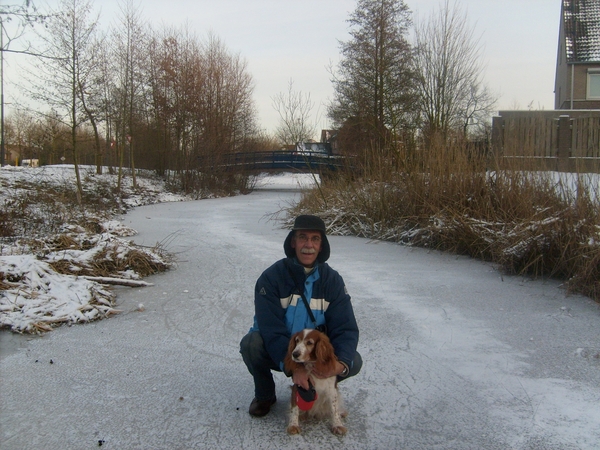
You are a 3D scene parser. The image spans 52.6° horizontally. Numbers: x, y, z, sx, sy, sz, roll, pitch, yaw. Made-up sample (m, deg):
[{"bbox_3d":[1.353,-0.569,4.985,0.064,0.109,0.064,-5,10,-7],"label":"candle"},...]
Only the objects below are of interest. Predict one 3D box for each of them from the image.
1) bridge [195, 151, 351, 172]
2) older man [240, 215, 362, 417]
[{"bbox_3d":[-1.280,-3.250,31.200,8.000,1.250,2.200,0,6,-1],"label":"bridge"},{"bbox_3d":[0.010,0.475,3.420,0.650,1.090,0.720,0,6,-2],"label":"older man"}]

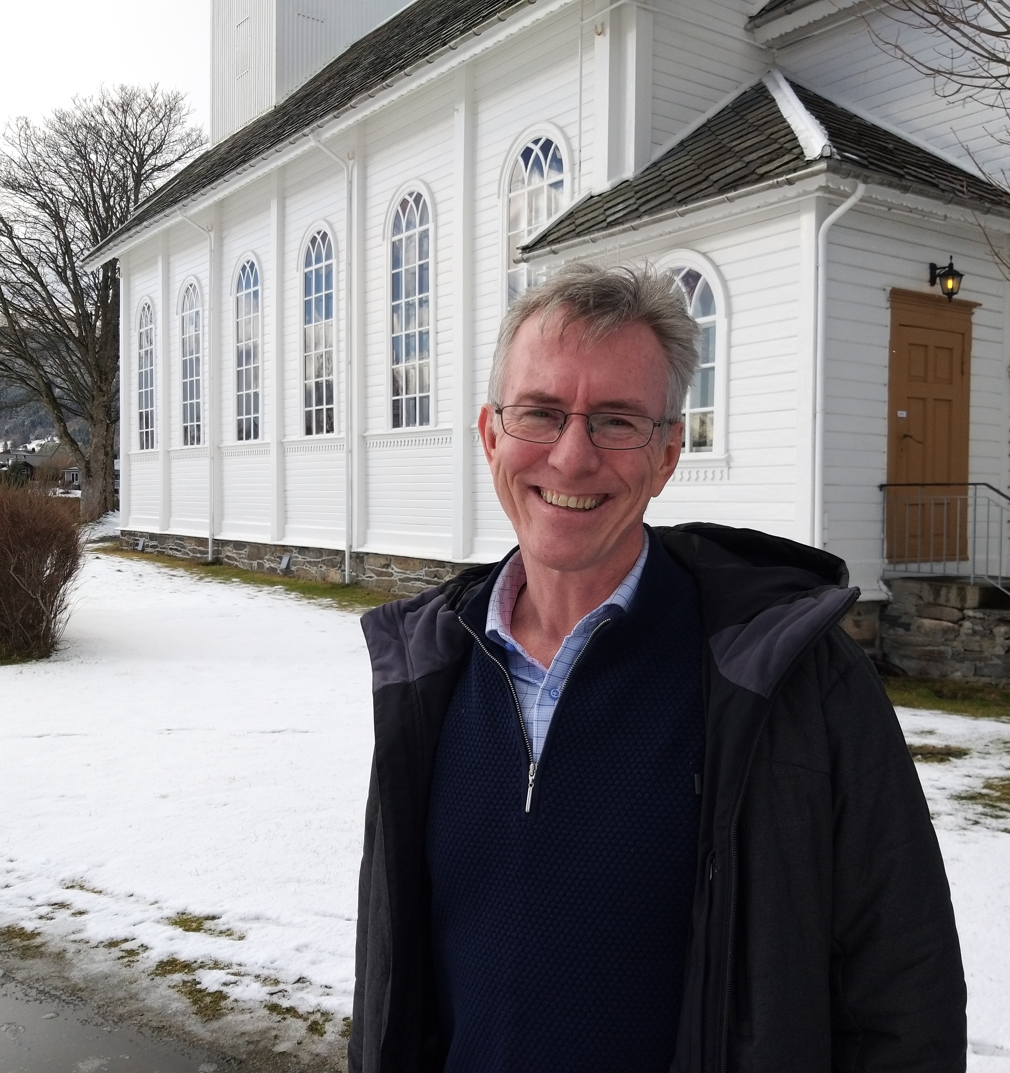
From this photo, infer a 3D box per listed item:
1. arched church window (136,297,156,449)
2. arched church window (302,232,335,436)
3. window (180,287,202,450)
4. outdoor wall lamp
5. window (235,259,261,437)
[{"bbox_3d":[-8.775,-3.952,27.392,0.150,3.620,1.220,-1,2,-36],"label":"arched church window"},{"bbox_3d":[-3.268,-3.587,19.767,0.150,3.620,1.220,-1,2,-36],"label":"arched church window"},{"bbox_3d":[-6.954,-3.826,24.871,0.150,3.620,1.220,-1,2,-36],"label":"window"},{"bbox_3d":[4.117,-2.398,10.415,0.200,0.420,0.300,-1,2,-36],"label":"outdoor wall lamp"},{"bbox_3d":[-5.108,-3.711,22.314,0.150,3.620,1.220,-1,2,-36],"label":"window"}]

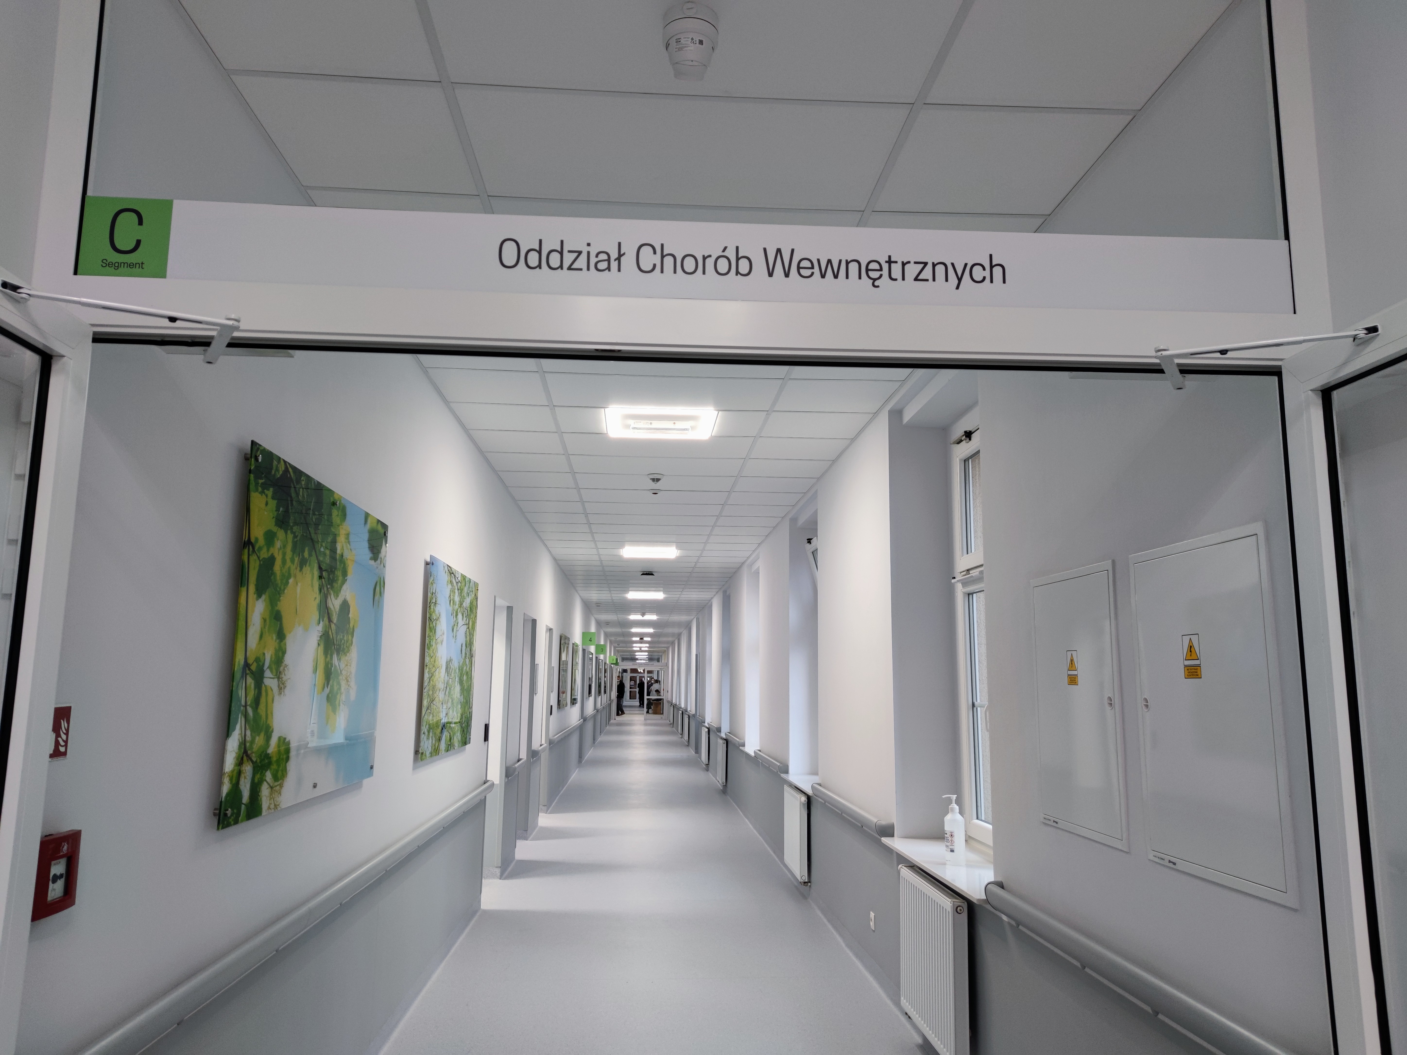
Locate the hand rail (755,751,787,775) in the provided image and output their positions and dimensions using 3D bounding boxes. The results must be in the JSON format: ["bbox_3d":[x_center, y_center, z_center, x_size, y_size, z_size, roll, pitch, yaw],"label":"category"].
[{"bbox_3d":[0.643,2.233,9.282,0.084,0.082,1.812,1,-9,-4],"label":"hand rail"}]

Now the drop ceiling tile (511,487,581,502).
[{"bbox_3d":[-1.286,-0.274,7.991,0.534,0.020,0.583,1,-9,-4],"label":"drop ceiling tile"}]

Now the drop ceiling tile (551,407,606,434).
[{"bbox_3d":[-0.709,-0.633,5.687,0.274,0.020,0.583,1,-9,-4],"label":"drop ceiling tile"}]

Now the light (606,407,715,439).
[{"bbox_3d":[-0.246,-0.628,5.665,0.601,0.049,0.585,1,-9,-4],"label":"light"}]

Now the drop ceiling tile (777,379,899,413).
[{"bbox_3d":[0.694,-0.696,5.144,0.579,0.025,0.579,1,-9,-4],"label":"drop ceiling tile"}]

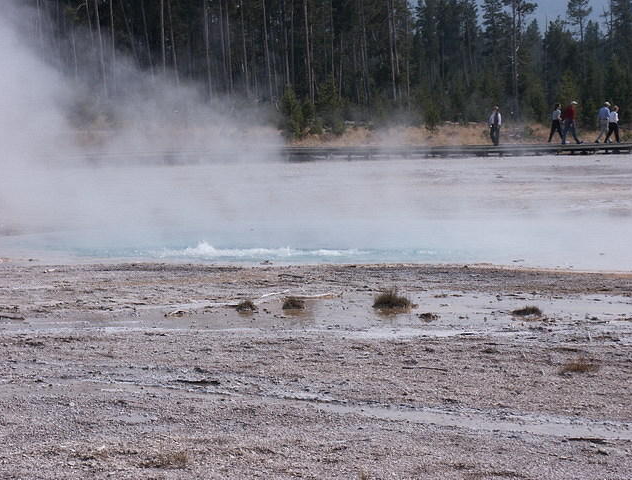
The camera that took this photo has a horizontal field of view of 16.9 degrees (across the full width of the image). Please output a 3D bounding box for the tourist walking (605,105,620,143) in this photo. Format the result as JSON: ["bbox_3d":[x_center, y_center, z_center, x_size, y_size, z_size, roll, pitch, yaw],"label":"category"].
[{"bbox_3d":[12.415,-4.830,89.000,0.640,1.582,0.480,-1,4,-14],"label":"tourist walking"}]

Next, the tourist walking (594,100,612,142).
[{"bbox_3d":[12.049,-4.908,89.000,0.720,1.754,0.540,-1,4,-14],"label":"tourist walking"}]

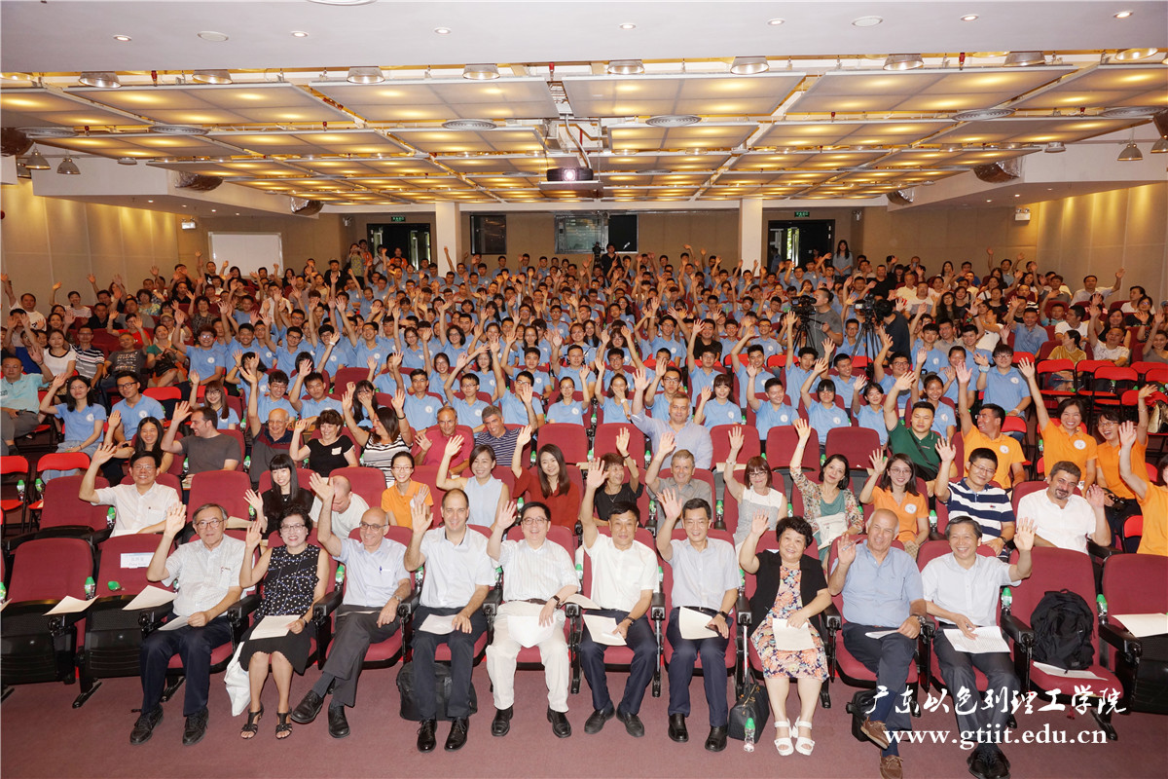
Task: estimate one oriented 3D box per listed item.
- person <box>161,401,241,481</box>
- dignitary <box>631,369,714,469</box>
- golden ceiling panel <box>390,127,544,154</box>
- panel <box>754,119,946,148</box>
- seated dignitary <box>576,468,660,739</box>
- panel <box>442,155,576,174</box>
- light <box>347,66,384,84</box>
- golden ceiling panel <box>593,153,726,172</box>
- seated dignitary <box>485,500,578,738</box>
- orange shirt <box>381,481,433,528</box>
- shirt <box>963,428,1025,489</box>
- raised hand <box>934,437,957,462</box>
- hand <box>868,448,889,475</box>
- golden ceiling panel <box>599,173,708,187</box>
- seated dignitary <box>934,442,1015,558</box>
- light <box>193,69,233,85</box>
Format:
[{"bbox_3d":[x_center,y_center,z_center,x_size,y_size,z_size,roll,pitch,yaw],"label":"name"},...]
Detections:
[{"bbox_3d":[-3.431,0.775,6.764,0.680,1.280,0.850,-1,8,-2],"label":"person"},{"bbox_3d":[0.810,0.644,7.043,0.660,1.620,0.800,0,9,6],"label":"dignitary"},{"bbox_3d":[-1.397,-3.166,9.931,1.700,0.060,1.780,0,9,3],"label":"golden ceiling panel"},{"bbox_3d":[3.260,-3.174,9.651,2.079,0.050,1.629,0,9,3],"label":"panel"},{"bbox_3d":[0.256,1.270,4.936,0.540,1.510,0.760,0,8,4],"label":"seated dignitary"},{"bbox_3d":[-1.174,-3.694,12.716,2.200,0.070,1.830,0,8,3],"label":"panel"},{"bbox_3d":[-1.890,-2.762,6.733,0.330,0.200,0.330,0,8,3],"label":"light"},{"bbox_3d":[1.204,-3.732,12.806,2.234,0.060,1.696,0,8,3],"label":"golden ceiling panel"},{"bbox_3d":[-0.310,1.339,4.887,0.580,1.260,0.870,0,8,0],"label":"seated dignitary"},{"bbox_3d":[-1.438,0.984,6.285,0.420,0.500,0.280,0,8,3],"label":"orange shirt"},{"bbox_3d":[3.493,0.608,6.617,0.520,0.550,0.280,1,9,8],"label":"shirt"},{"bbox_3d":[2.578,0.427,5.550,0.145,0.190,0.080,2,9,19],"label":"raised hand"},{"bbox_3d":[2.118,0.515,5.600,0.130,0.185,0.075,2,9,19],"label":"hand"},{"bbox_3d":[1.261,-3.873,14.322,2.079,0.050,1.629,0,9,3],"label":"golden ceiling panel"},{"bbox_3d":[2.750,1.069,5.424,0.560,1.360,0.740,2,9,16],"label":"seated dignitary"},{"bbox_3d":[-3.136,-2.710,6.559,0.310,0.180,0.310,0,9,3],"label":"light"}]

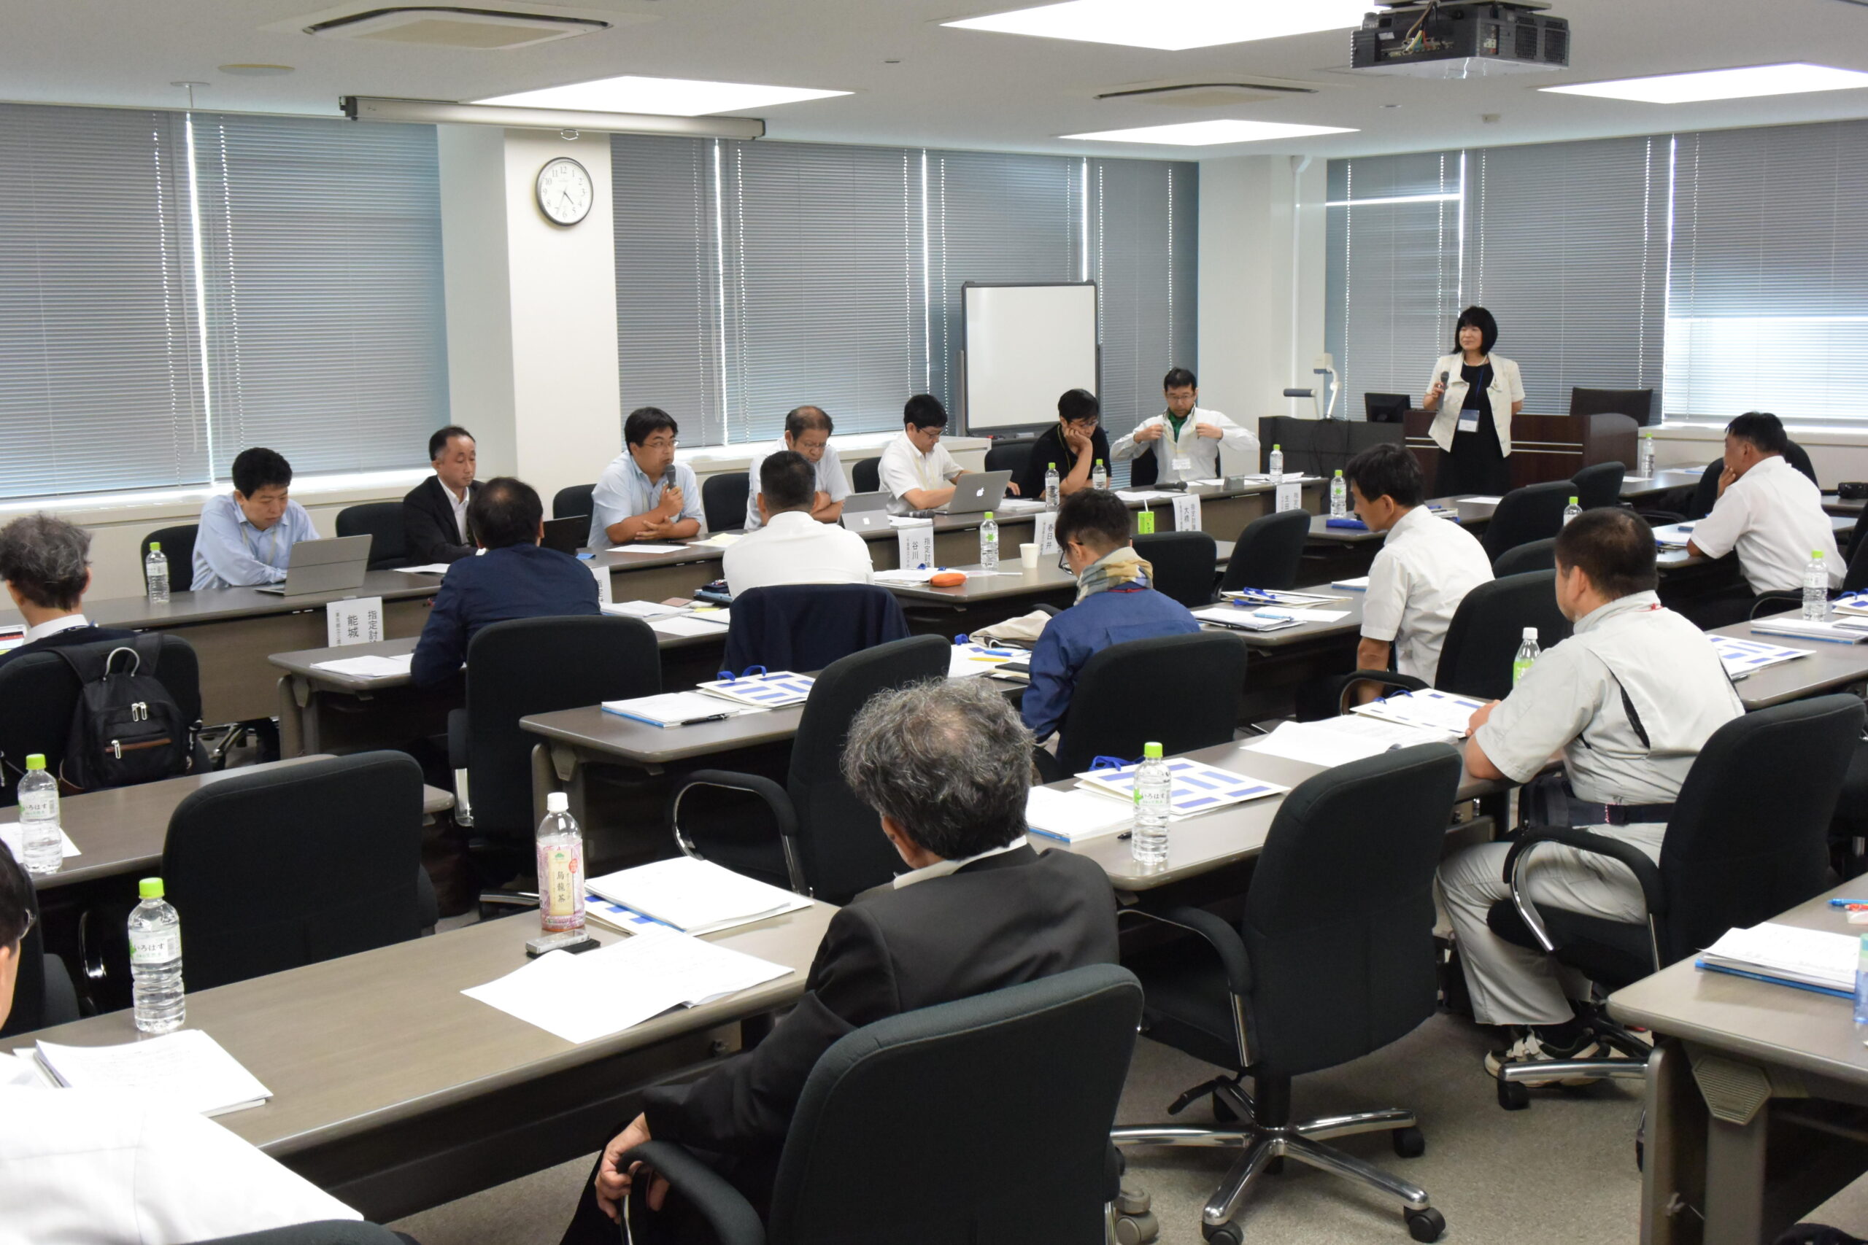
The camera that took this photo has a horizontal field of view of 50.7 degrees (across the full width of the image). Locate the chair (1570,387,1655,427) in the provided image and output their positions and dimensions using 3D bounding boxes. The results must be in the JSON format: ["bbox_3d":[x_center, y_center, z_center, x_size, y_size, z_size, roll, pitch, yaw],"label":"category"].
[{"bbox_3d":[3.772,-0.772,11.281,0.650,1.120,0.620,-9,12,-40],"label":"chair"}]

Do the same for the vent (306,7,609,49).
[{"bbox_3d":[-1.540,-1.919,6.379,0.810,0.060,0.810,-9,12,-40],"label":"vent"}]

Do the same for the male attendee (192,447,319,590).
[{"bbox_3d":[-2.529,-0.052,7.460,0.520,1.220,0.760,-9,12,-41],"label":"male attendee"}]

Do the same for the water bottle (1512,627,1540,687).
[{"bbox_3d":[1.365,0.117,4.542,0.067,0.210,0.067,2,10,17],"label":"water bottle"}]

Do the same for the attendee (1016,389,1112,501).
[{"bbox_3d":[0.734,-0.584,10.261,0.550,1.240,0.780,-10,13,-43],"label":"attendee"}]

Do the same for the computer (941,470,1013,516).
[{"bbox_3d":[0.159,-0.626,9.406,0.315,0.200,0.290,-10,13,-43],"label":"computer"}]

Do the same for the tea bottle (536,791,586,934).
[{"bbox_3d":[-0.590,0.376,3.113,0.069,0.216,0.069,-3,10,-11],"label":"tea bottle"}]

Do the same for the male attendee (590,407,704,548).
[{"bbox_3d":[-1.152,-0.277,8.462,0.560,1.270,0.780,-10,13,-43],"label":"male attendee"}]

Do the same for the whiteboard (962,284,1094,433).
[{"bbox_3d":[0.622,-1.672,12.360,1.180,0.910,0.060,-9,13,-42],"label":"whiteboard"}]

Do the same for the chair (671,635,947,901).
[{"bbox_3d":[-0.318,0.490,4.928,0.640,0.890,0.620,5,11,34],"label":"chair"}]

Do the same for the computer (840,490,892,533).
[{"bbox_3d":[-0.372,-0.514,9.031,0.275,0.170,0.260,-9,12,-41],"label":"computer"}]

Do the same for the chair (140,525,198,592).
[{"bbox_3d":[-2.617,0.096,7.455,0.620,0.900,0.600,7,12,41],"label":"chair"}]

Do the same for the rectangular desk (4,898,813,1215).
[{"bbox_3d":[-0.855,0.915,2.713,1.810,0.710,0.600,-9,12,-40],"label":"rectangular desk"}]

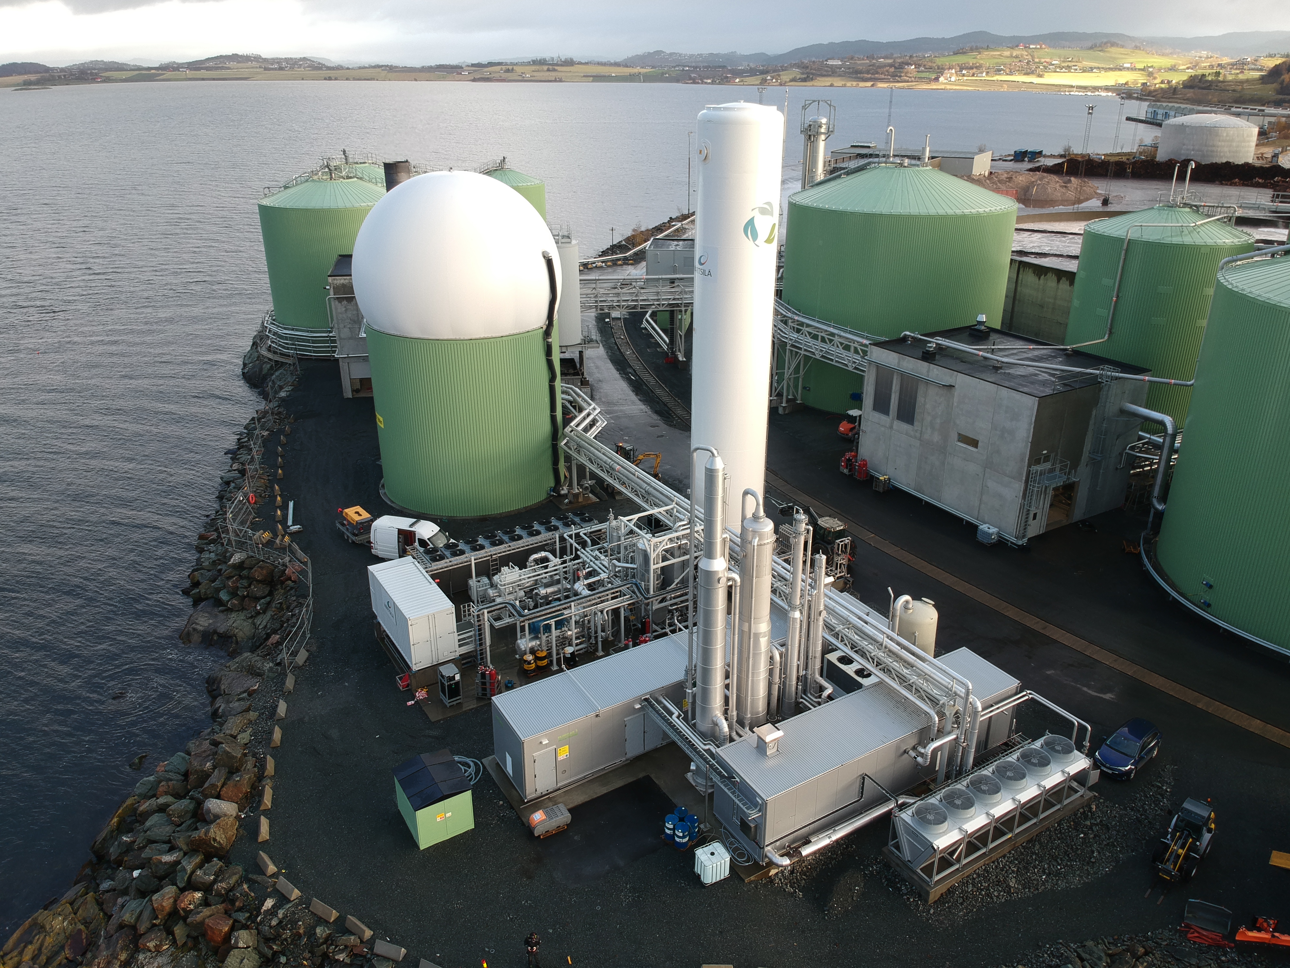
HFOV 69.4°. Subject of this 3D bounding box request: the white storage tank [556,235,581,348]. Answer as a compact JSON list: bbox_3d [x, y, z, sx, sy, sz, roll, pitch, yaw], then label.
[{"bbox_3d":[-8.222,-18.814,91.076,4.000,9.900,4.000,0,24,0],"label":"white storage tank"}]

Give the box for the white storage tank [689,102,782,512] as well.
[{"bbox_3d":[4.954,-6.792,52.921,4.406,27.400,4.406,0,23,0],"label":"white storage tank"}]

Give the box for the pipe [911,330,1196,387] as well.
[{"bbox_3d":[26.871,-8.373,64.518,19.700,0.850,1.700,17,29,35],"label":"pipe"}]

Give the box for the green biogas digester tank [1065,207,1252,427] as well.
[{"bbox_3d":[42.753,-13.587,78.957,12.500,18.950,12.500,0,23,0],"label":"green biogas digester tank"}]

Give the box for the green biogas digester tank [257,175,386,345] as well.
[{"bbox_3d":[-35.493,-26.479,110.198,17.100,18.300,17.100,0,23,0],"label":"green biogas digester tank"}]

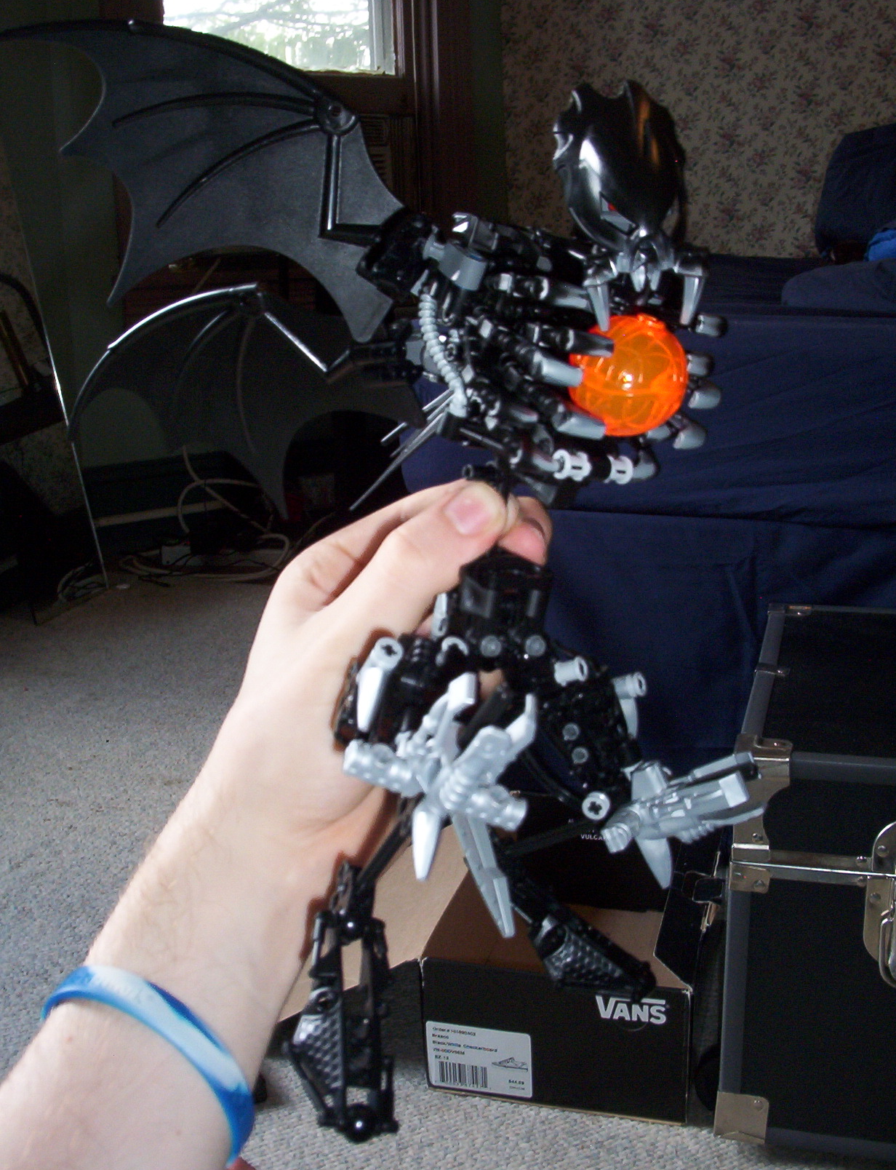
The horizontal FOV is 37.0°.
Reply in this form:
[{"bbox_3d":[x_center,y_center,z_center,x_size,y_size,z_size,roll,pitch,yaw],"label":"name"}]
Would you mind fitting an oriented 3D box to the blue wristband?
[{"bbox_3d":[-0.083,0.134,0.357,0.061,0.072,0.013,-8,23,21],"label":"blue wristband"}]

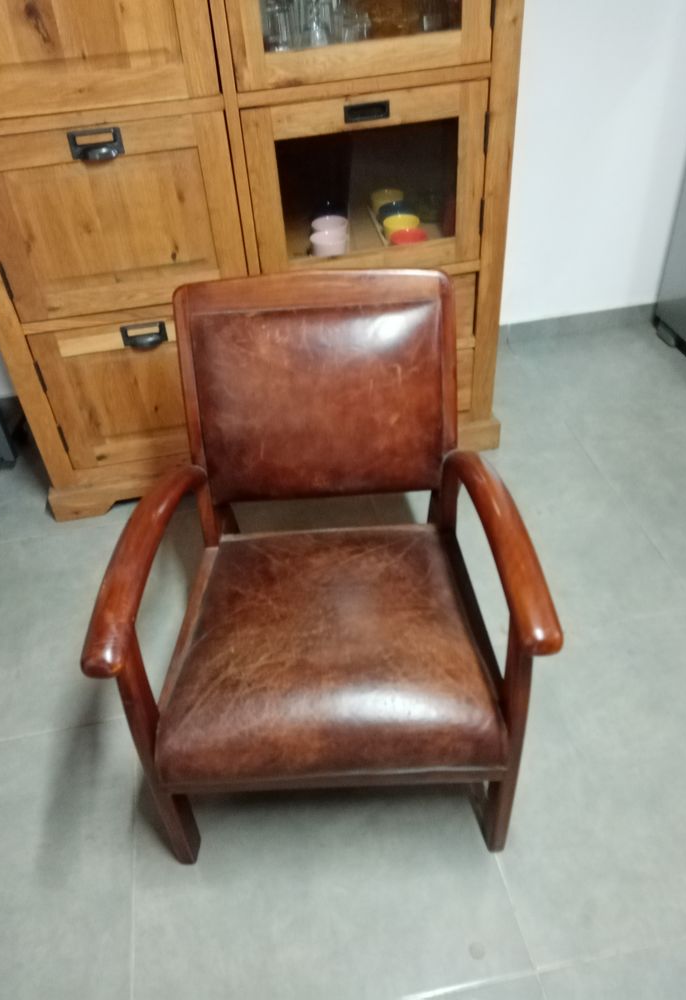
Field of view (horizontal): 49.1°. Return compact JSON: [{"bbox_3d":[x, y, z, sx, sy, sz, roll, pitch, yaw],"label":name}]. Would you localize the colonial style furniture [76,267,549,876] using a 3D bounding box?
[{"bbox_3d":[-0.024,0.107,1.272,0.624,0.740,0.675,-3,40,3],"label":"colonial style furniture"}]

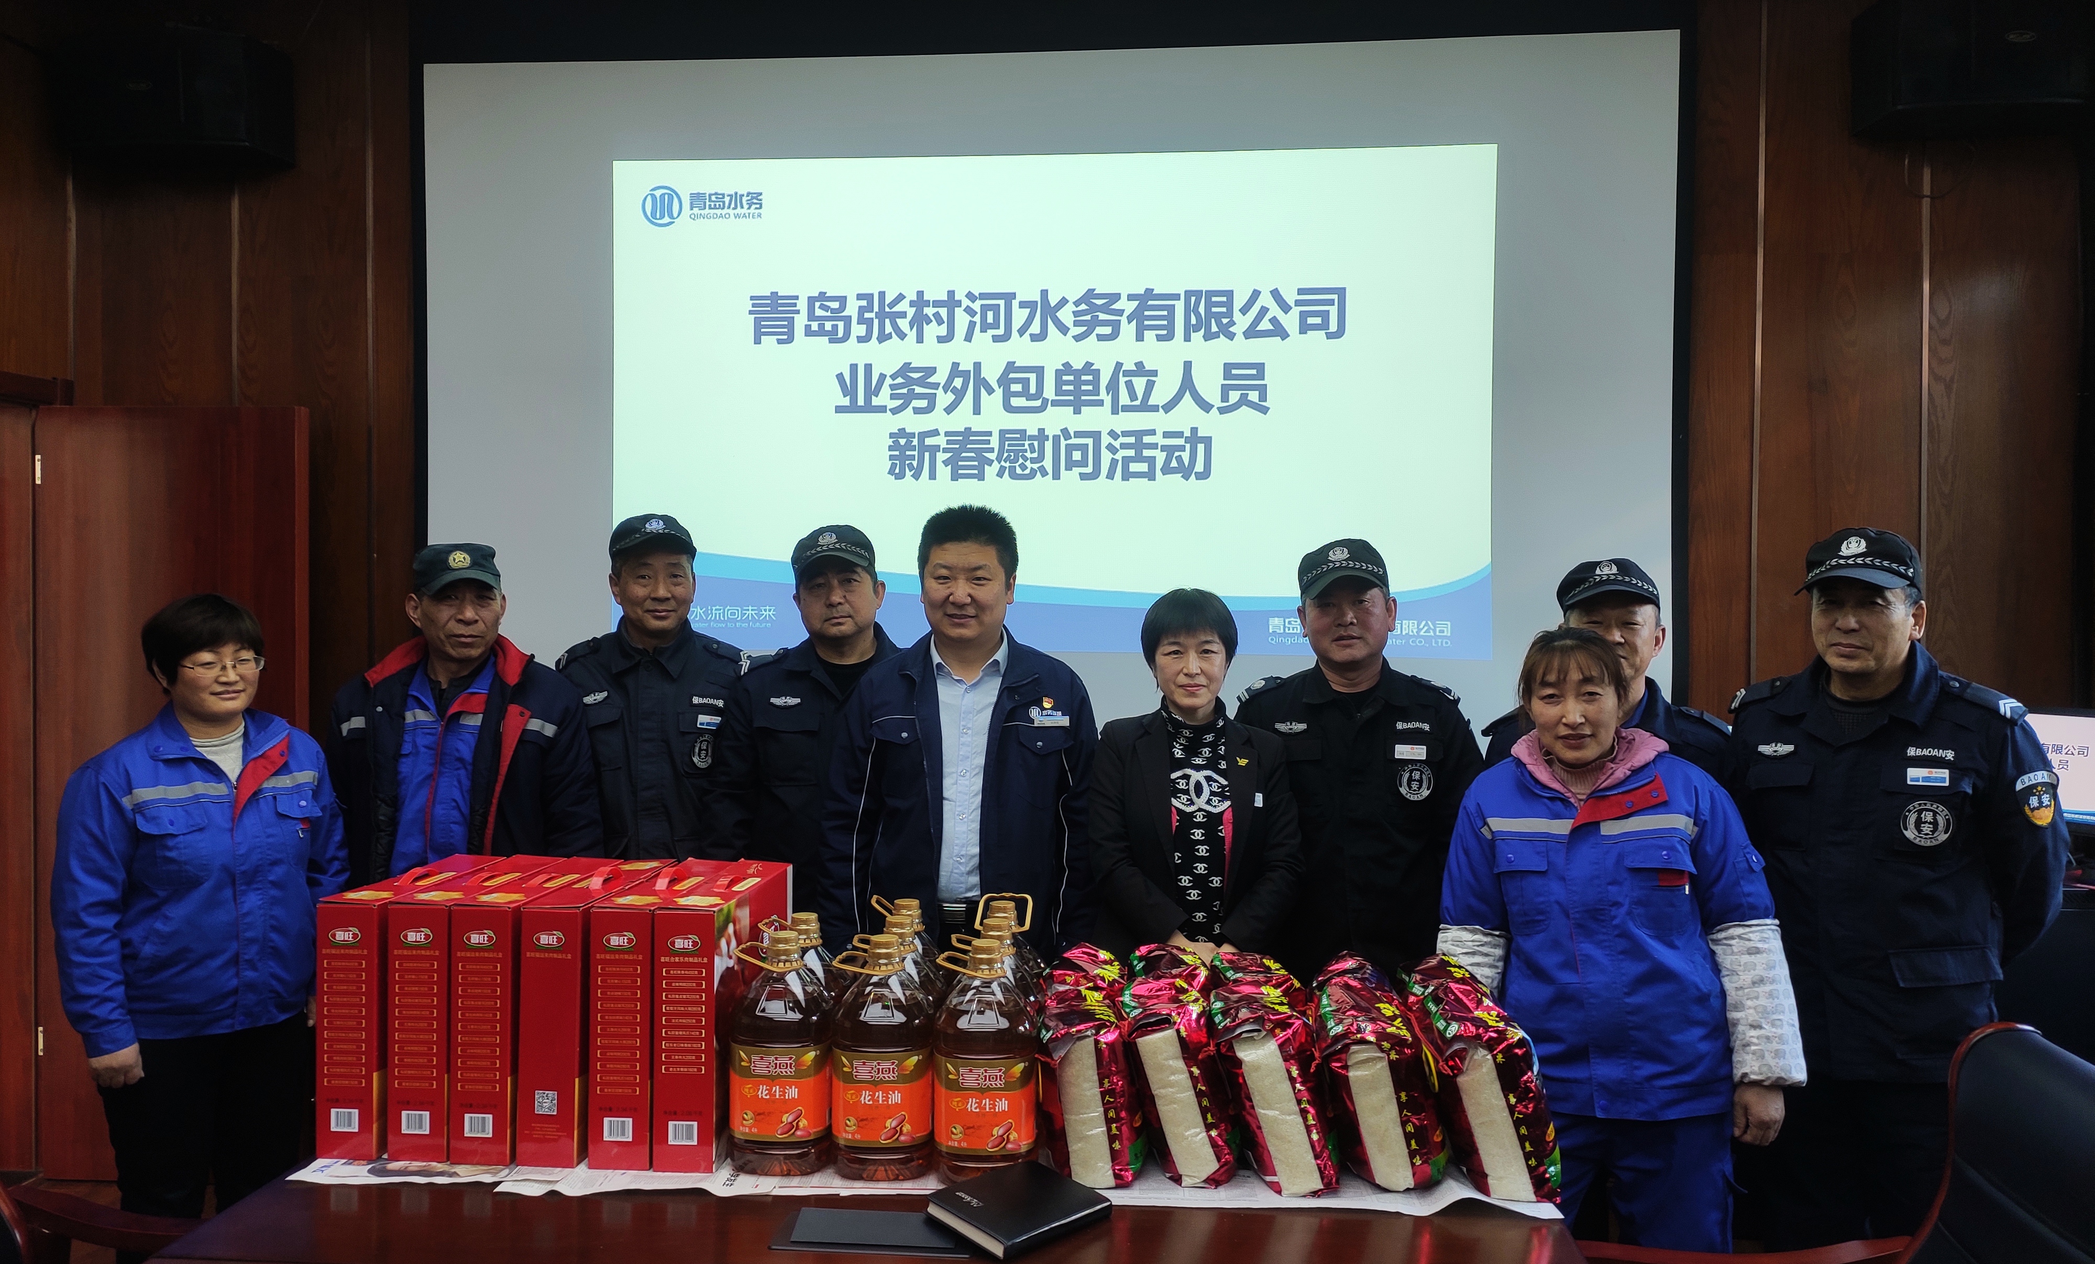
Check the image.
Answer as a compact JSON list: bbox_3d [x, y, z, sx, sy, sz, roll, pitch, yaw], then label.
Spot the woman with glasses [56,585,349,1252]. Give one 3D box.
[{"bbox_3d":[-1.611,0.743,2.885,0.300,1.614,0.480,1,1,45],"label":"woman with glasses"}]

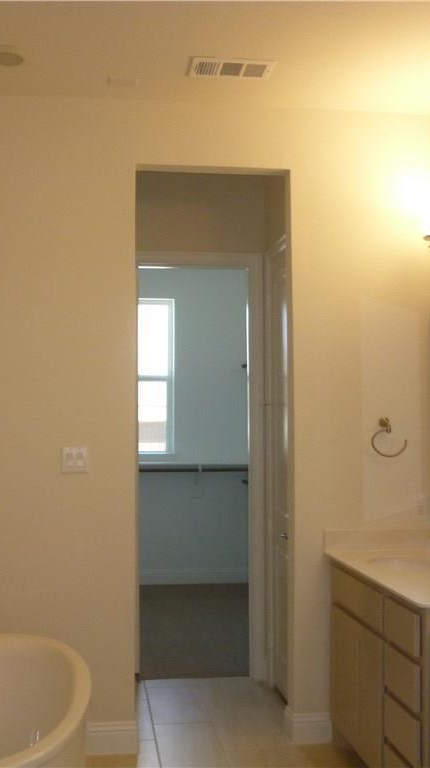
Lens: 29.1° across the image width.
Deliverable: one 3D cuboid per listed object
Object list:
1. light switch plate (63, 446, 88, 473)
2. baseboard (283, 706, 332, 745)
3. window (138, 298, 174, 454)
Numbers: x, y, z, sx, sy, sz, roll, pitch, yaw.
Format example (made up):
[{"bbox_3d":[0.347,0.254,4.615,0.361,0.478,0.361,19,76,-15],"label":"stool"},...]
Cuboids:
[{"bbox_3d":[-0.649,0.355,3.844,0.115,0.118,0.010,0,-2,-8],"label":"light switch plate"},{"bbox_3d":[0.449,1.642,4.006,0.200,0.149,0.141,0,-2,-8],"label":"baseboard"},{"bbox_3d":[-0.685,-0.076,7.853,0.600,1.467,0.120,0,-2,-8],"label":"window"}]

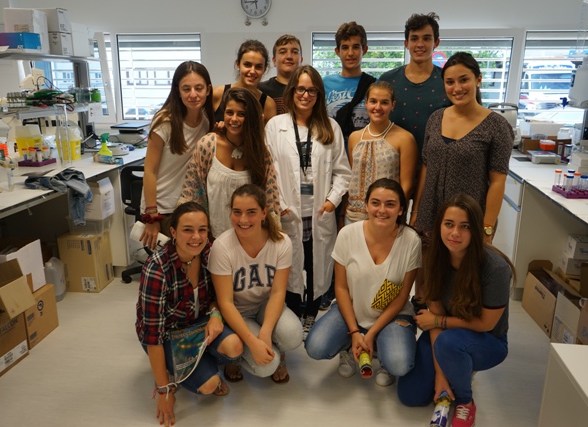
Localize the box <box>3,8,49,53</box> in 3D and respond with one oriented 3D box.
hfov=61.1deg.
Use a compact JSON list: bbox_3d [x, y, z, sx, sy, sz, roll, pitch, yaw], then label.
[{"bbox_3d":[-2.185,-1.488,4.090,0.227,0.335,0.212,0,15,-1],"label":"box"}]

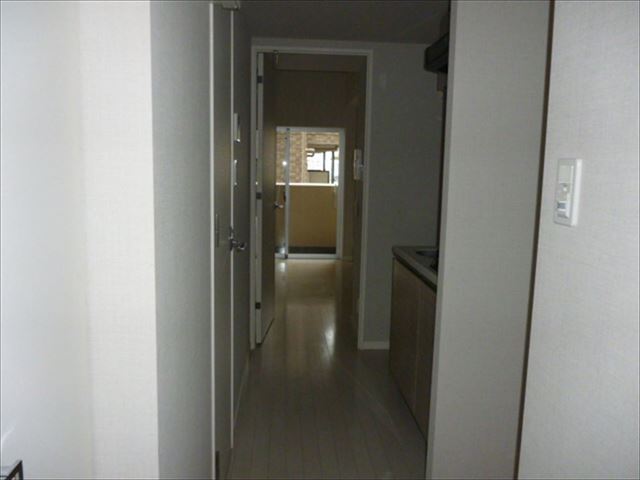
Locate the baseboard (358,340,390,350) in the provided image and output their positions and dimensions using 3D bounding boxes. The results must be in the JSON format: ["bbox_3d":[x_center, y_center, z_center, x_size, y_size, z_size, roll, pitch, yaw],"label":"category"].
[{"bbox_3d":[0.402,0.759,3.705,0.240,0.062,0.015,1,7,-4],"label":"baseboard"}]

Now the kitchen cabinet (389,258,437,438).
[{"bbox_3d":[0.759,0.547,2.641,0.550,0.770,1.200,1,7,-4],"label":"kitchen cabinet"}]

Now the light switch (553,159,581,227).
[{"bbox_3d":[0.457,-0.089,0.964,0.012,0.120,0.070,1,7,-4],"label":"light switch"}]

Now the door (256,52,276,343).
[{"bbox_3d":[-0.406,-0.300,4.017,0.037,2.030,0.700,2,7,3],"label":"door"}]

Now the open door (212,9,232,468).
[{"bbox_3d":[-0.376,-0.006,1.939,0.040,2.000,0.620,1,7,-4],"label":"open door"}]

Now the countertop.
[{"bbox_3d":[0.763,0.147,2.589,0.560,0.045,1.200,1,7,-4],"label":"countertop"}]

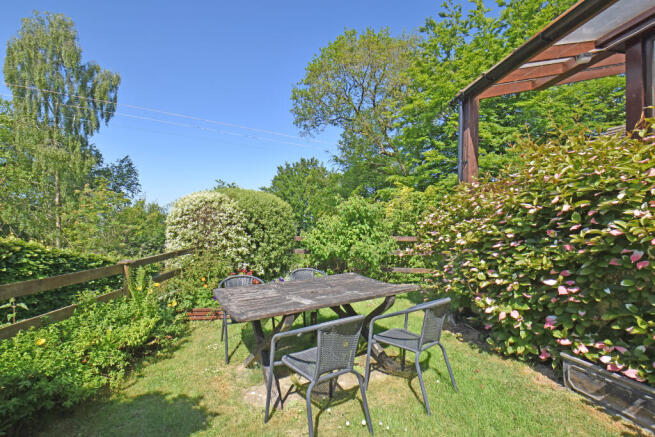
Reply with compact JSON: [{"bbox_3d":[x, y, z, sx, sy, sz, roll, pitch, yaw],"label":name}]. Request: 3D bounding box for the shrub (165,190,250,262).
[{"bbox_3d":[-2.600,0.320,5.950,1.800,1.800,1.700,0,0,0],"label":"shrub"}]

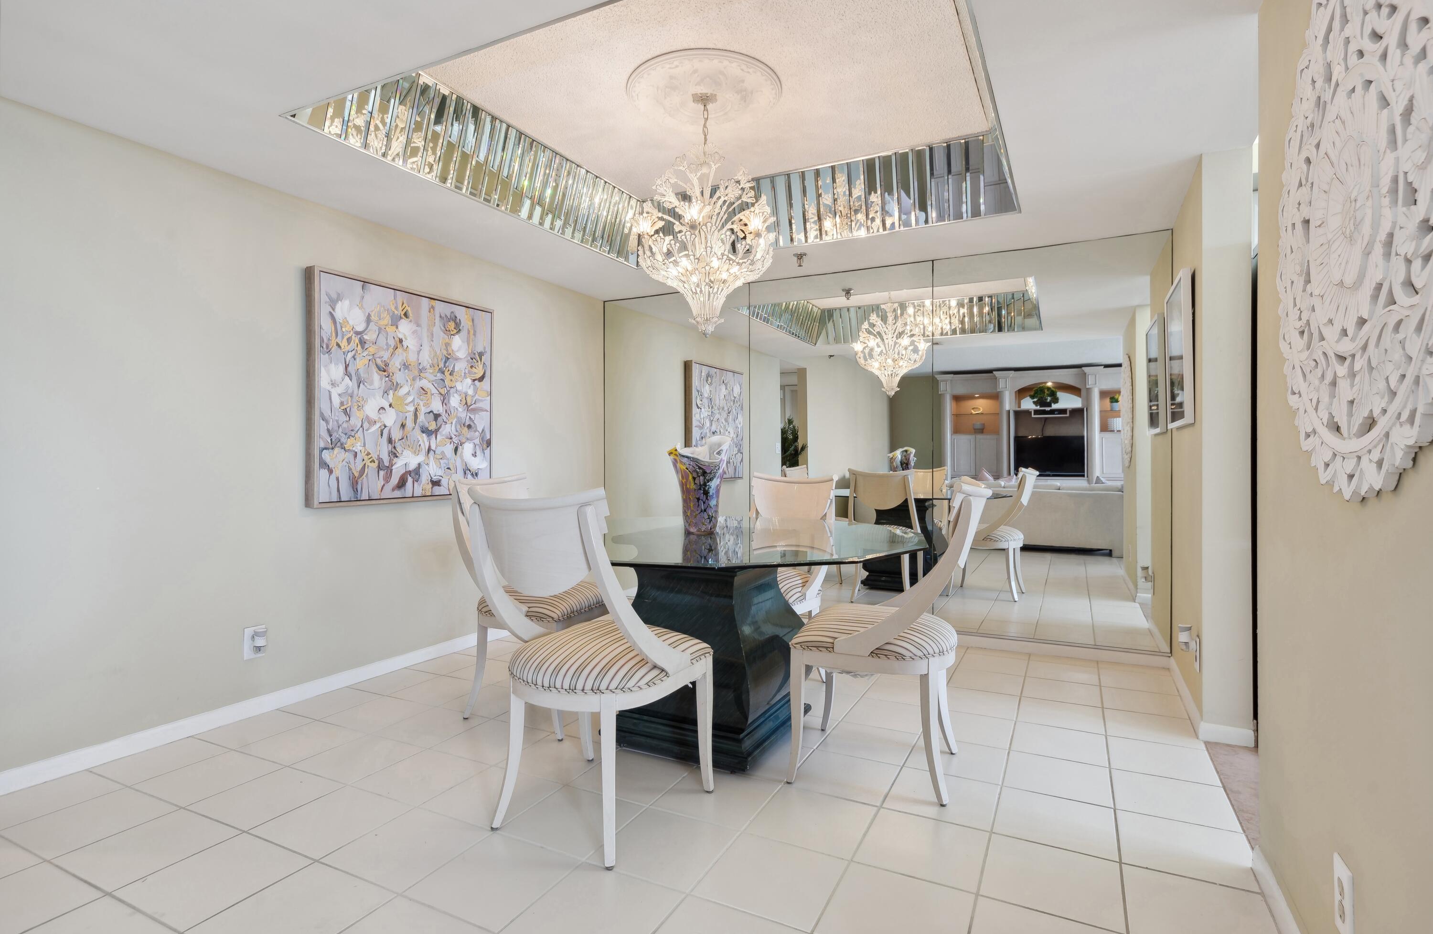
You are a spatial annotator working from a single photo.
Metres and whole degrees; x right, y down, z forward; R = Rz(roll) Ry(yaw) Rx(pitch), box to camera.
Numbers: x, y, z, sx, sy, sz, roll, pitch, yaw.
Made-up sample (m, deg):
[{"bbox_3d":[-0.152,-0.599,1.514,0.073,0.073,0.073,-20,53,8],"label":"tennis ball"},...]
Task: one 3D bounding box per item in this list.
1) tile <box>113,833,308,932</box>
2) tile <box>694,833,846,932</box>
[{"bbox_3d":[-1.219,1.005,1.746,0.297,0.010,0.302,0,1,27],"label":"tile"},{"bbox_3d":[0.141,1.017,1.766,0.303,0.010,0.303,1,1,27],"label":"tile"}]

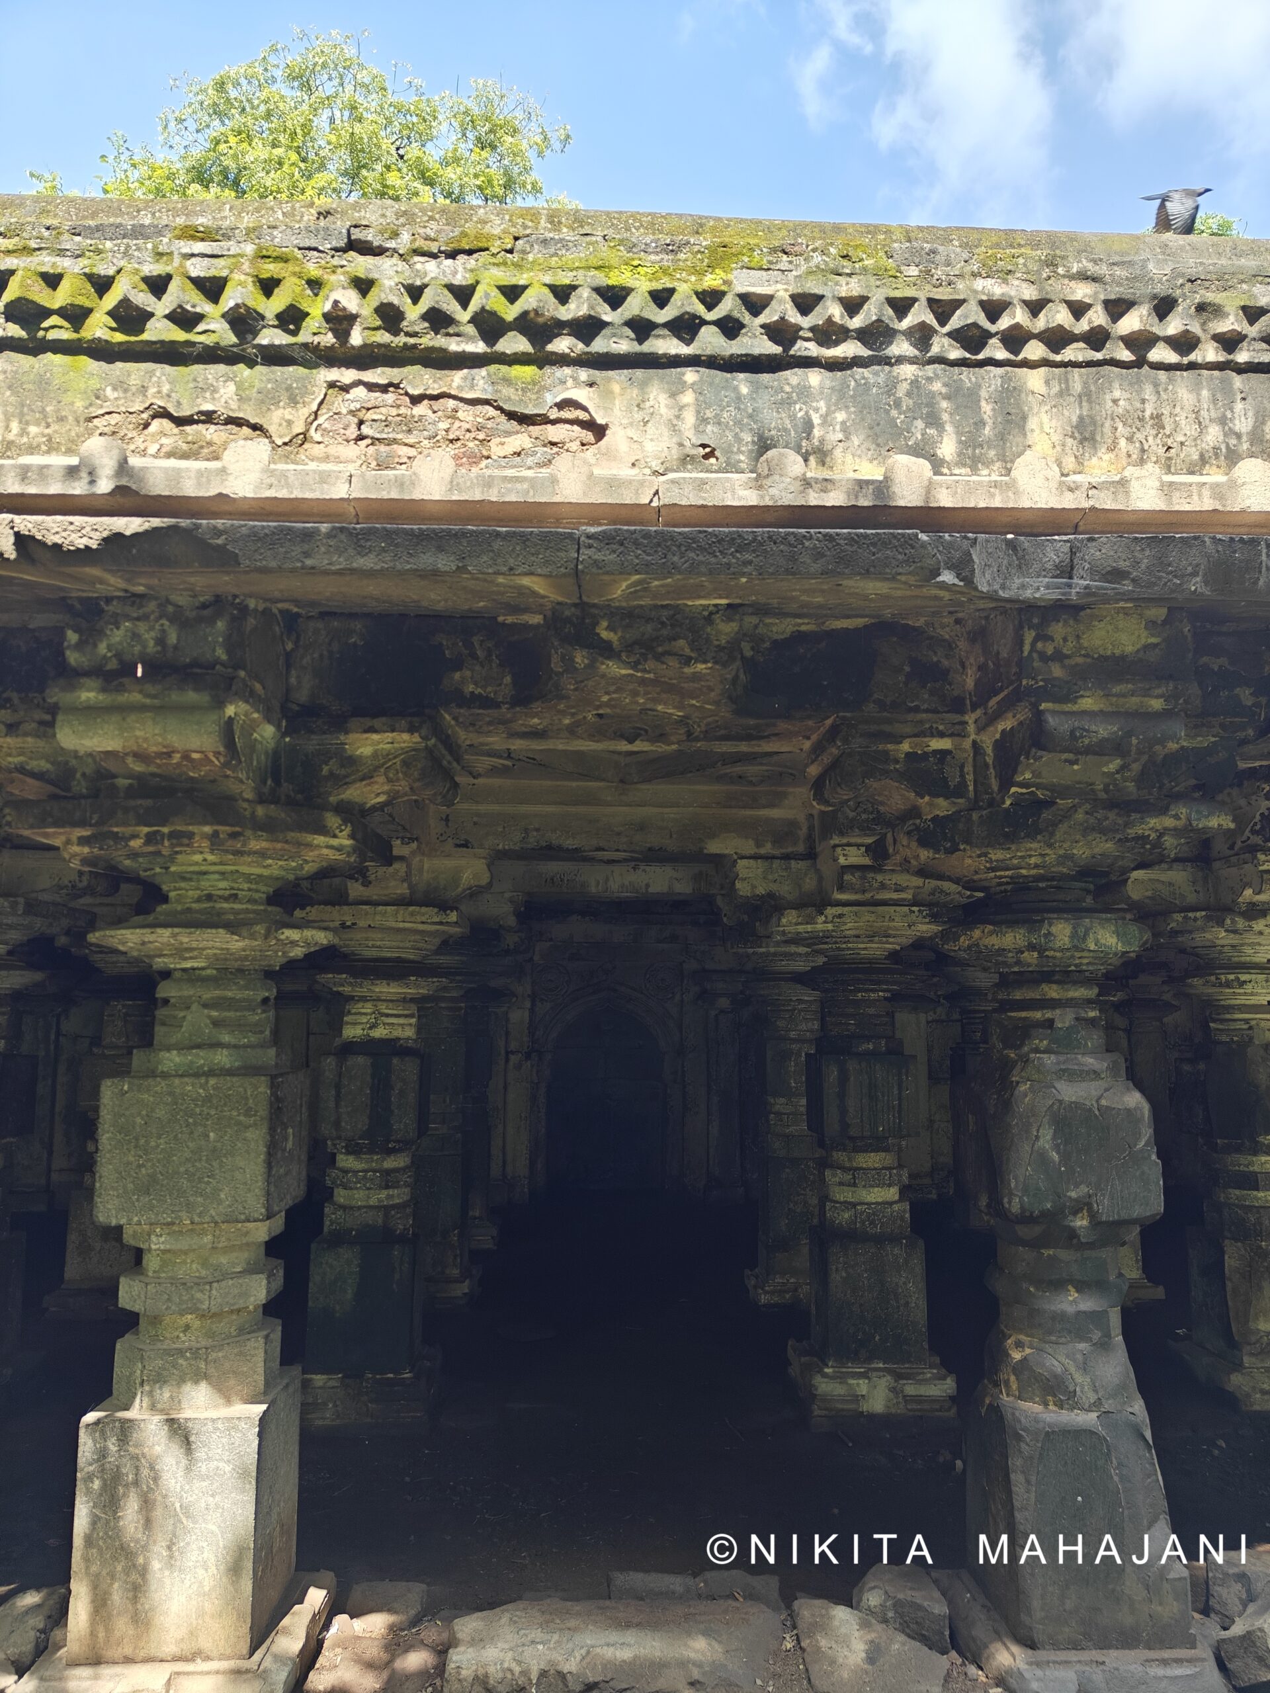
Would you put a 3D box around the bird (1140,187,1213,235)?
[{"bbox_3d":[2.903,-3.390,6.300,0.390,0.270,0.380,0,-8,-2],"label":"bird"}]

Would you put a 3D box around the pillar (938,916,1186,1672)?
[{"bbox_3d":[1.092,1.031,2.999,0.533,1.687,0.533,0,-8,-2],"label":"pillar"}]

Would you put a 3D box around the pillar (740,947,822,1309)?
[{"bbox_3d":[0.959,1.648,6.956,0.602,1.963,0.602,0,-8,-2],"label":"pillar"}]

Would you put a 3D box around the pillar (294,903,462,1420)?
[{"bbox_3d":[-1.148,1.316,5.091,0.648,2.076,0.648,0,-8,-2],"label":"pillar"}]

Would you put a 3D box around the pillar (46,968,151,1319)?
[{"bbox_3d":[-2.956,1.647,6.819,0.602,1.930,0.602,0,-8,-2],"label":"pillar"}]

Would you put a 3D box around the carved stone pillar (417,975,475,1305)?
[{"bbox_3d":[-1.205,1.726,7.037,0.533,1.867,0.533,0,-8,-2],"label":"carved stone pillar"}]

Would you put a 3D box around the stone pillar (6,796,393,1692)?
[{"bbox_3d":[-1.041,0.892,2.861,0.825,1.864,0.792,0,-8,-2],"label":"stone pillar"}]

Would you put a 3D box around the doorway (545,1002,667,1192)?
[{"bbox_3d":[-0.268,2.279,10.752,1.090,1.668,0.346,0,-8,-2],"label":"doorway"}]

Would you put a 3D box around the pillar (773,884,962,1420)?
[{"bbox_3d":[1.009,1.297,5.163,0.677,2.142,0.677,0,-8,-2],"label":"pillar"}]

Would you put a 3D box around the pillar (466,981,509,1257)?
[{"bbox_3d":[-1.243,1.890,8.555,0.602,1.930,0.602,0,-8,-2],"label":"pillar"}]

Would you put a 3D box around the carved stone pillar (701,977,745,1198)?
[{"bbox_3d":[0.738,2.067,10.158,0.362,1.953,0.250,0,-8,-2],"label":"carved stone pillar"}]

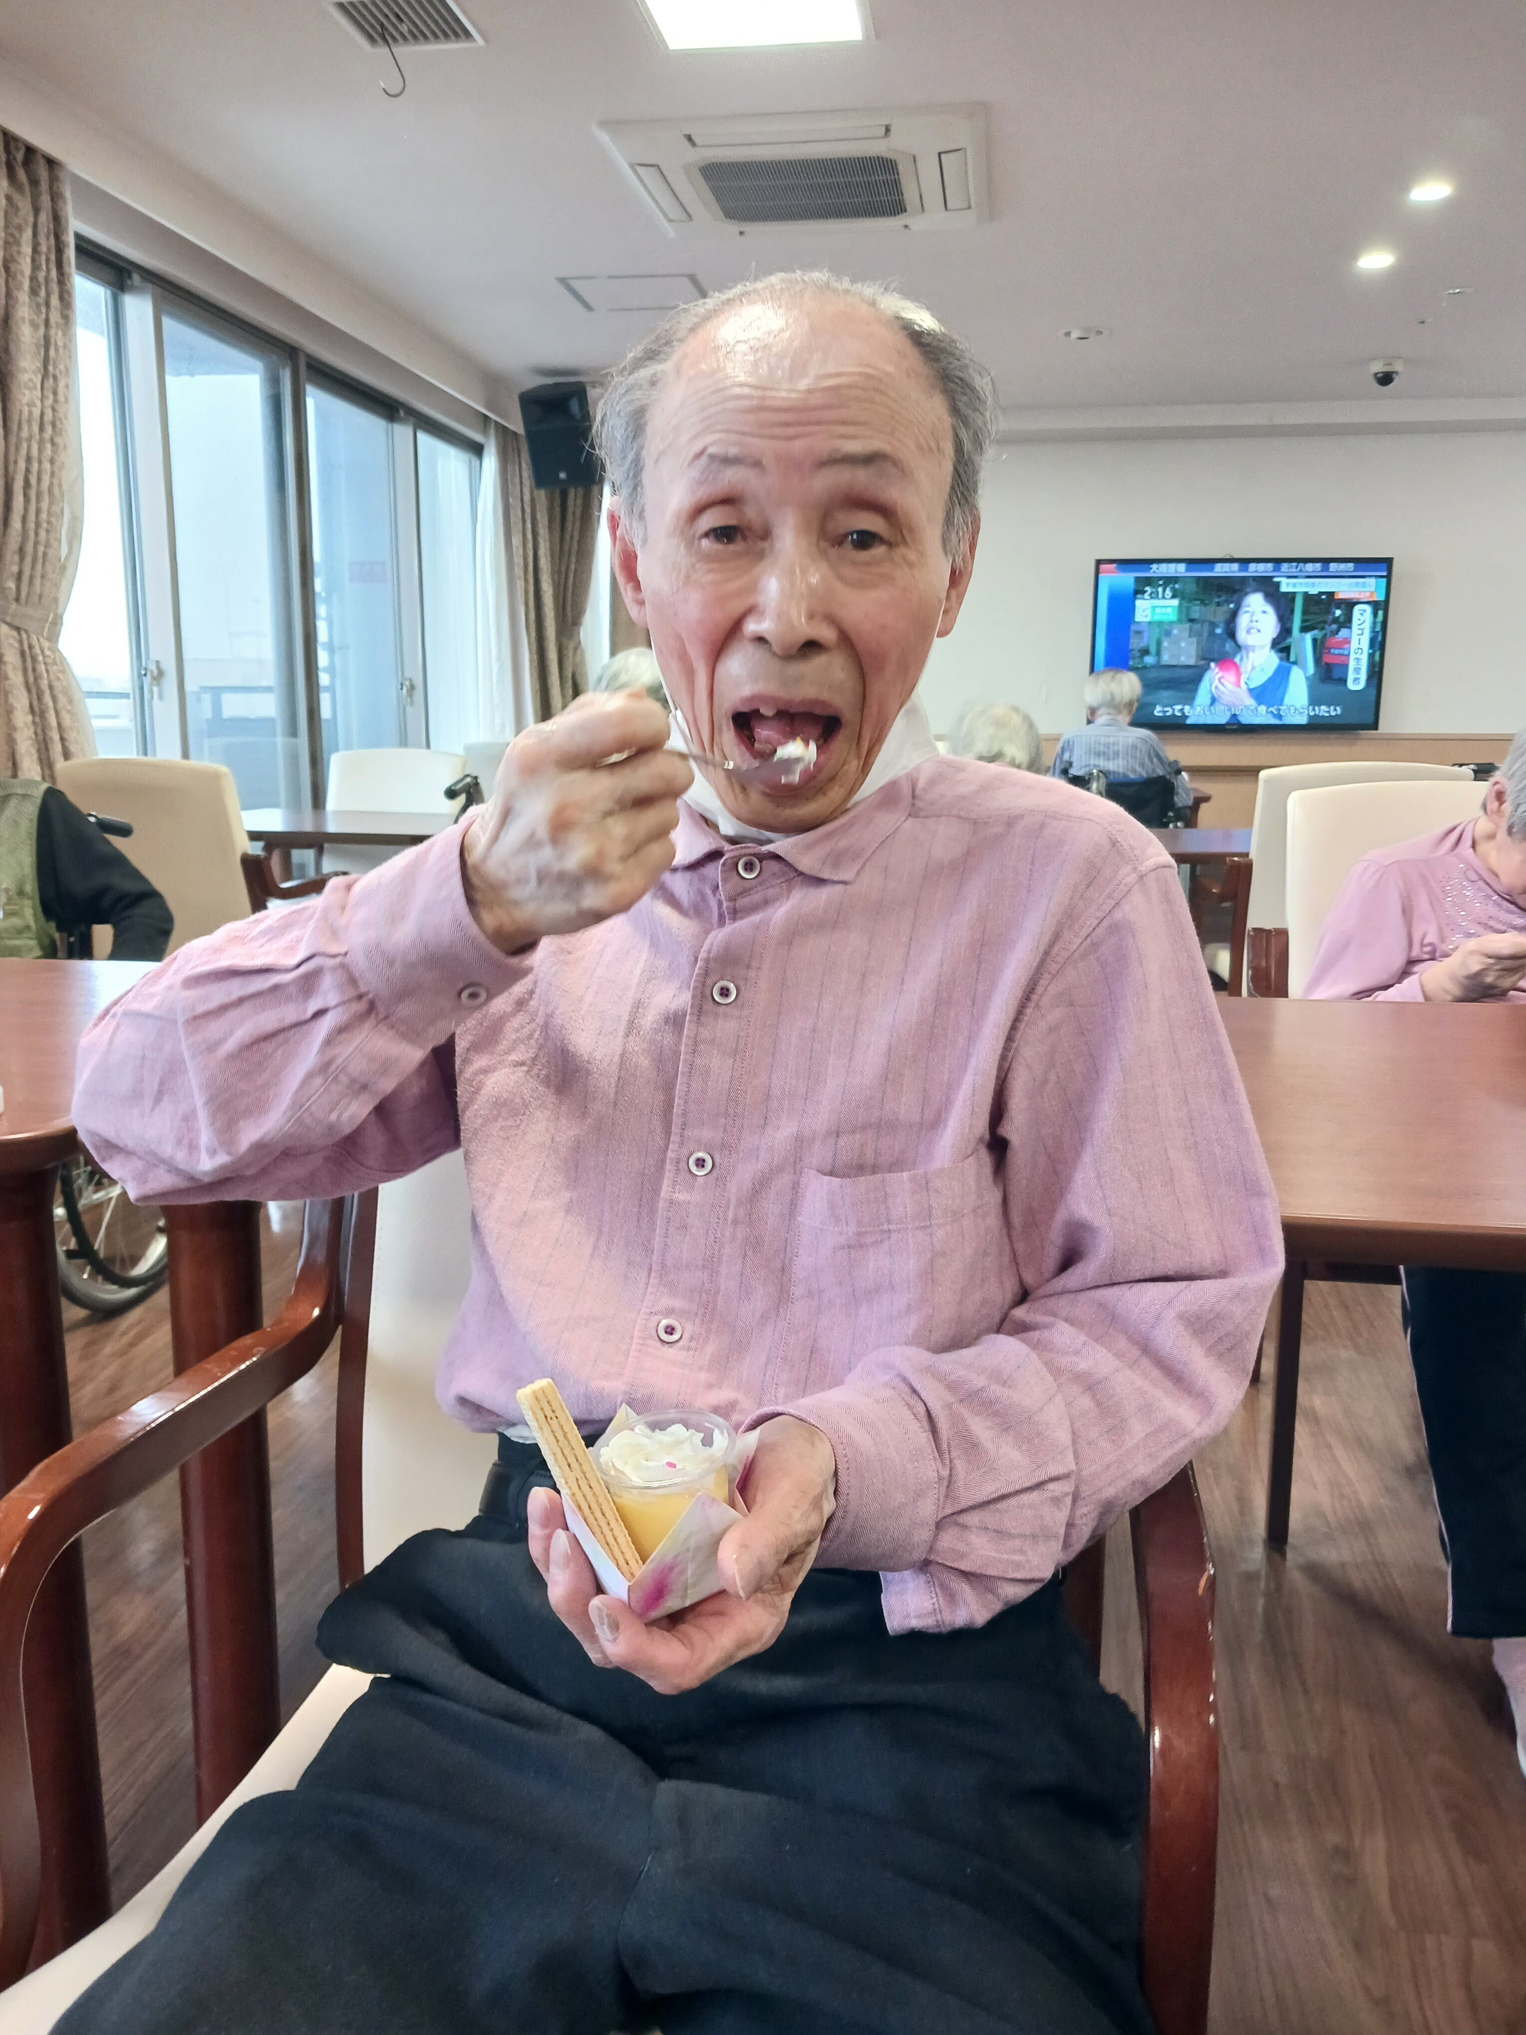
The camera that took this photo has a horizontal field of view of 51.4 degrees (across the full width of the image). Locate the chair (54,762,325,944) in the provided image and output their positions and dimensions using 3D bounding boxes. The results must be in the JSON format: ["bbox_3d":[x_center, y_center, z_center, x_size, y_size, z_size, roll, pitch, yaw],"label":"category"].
[{"bbox_3d":[-1.415,-0.203,4.160,0.590,0.930,0.600,3,11,12],"label":"chair"}]

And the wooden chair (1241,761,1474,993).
[{"bbox_3d":[1.443,-0.179,4.079,0.590,0.930,0.600,2,11,7],"label":"wooden chair"}]

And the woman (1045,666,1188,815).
[{"bbox_3d":[1.292,-0.657,5.699,0.480,1.180,0.750,3,11,16],"label":"woman"}]

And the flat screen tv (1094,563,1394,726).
[{"bbox_3d":[2.244,-1.770,7.540,1.355,0.785,0.070,2,11,8],"label":"flat screen tv"}]

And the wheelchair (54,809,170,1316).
[{"bbox_3d":[-1.457,0.121,2.572,0.600,0.890,0.980,2,11,7],"label":"wheelchair"}]

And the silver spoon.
[{"bbox_3d":[-0.032,-0.106,0.634,0.140,0.020,0.030,-9,14,-39],"label":"silver spoon"}]

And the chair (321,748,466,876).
[{"bbox_3d":[-1.350,-0.450,5.452,0.590,0.930,0.600,2,11,8],"label":"chair"}]

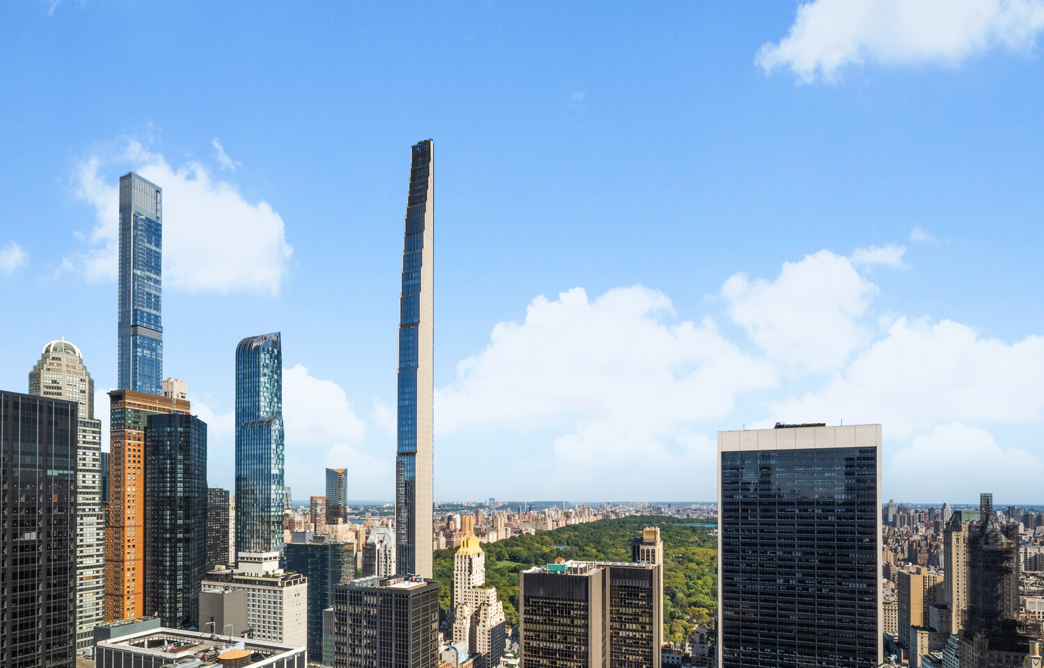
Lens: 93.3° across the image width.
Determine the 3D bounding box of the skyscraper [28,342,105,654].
[{"bbox_3d":[-246.350,126.620,264.190,25.620,248.000,24.190,0,0,20],"label":"skyscraper"}]

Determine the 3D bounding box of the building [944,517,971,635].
[{"bbox_3d":[416.930,249.190,466.720,25.620,157.000,16.400,0,0,20],"label":"building"}]

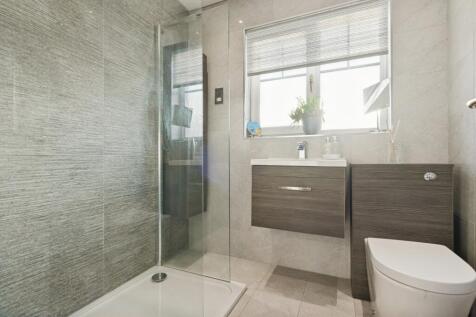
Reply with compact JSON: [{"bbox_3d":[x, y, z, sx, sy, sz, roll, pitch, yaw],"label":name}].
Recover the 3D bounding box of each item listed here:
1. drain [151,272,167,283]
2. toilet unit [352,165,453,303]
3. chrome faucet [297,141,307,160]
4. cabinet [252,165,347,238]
[{"bbox_3d":[-0.577,0.878,1.557,0.114,0.014,0.114,0,0,0],"label":"drain"},{"bbox_3d":[1.017,0.468,1.381,0.500,0.860,0.231,0,0,22],"label":"toilet unit"},{"bbox_3d":[0.483,-0.057,1.595,0.048,0.140,0.140,0,0,22],"label":"chrome faucet"},{"bbox_3d":[0.440,0.267,1.552,0.589,0.430,0.347,0,0,22],"label":"cabinet"}]

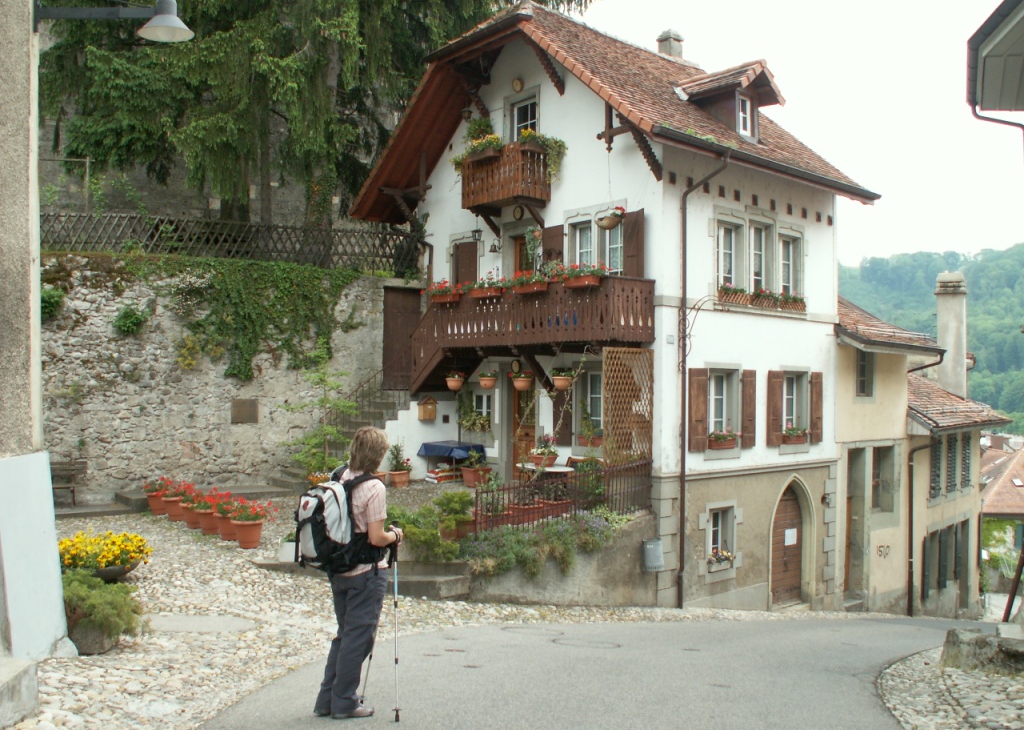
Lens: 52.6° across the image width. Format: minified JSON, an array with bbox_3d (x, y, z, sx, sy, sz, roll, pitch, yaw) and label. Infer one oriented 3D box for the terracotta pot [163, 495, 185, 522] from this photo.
[{"bbox_3d":[-4.647,2.003,14.300,0.385,0.330,0.385,0,-1,0],"label":"terracotta pot"}]

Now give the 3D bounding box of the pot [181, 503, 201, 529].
[{"bbox_3d":[-4.008,1.897,13.060,0.365,0.310,0.365,1,-1,-17],"label":"pot"}]

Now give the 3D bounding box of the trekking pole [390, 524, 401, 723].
[{"bbox_3d":[-0.650,1.447,5.820,0.050,1.130,0.050,-1,-2,0],"label":"trekking pole"}]

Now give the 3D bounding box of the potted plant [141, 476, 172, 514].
[{"bbox_3d":[-4.884,1.800,14.341,0.430,0.530,0.430,1,-1,-19],"label":"potted plant"}]

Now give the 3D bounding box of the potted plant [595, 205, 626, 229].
[{"bbox_3d":[1.490,-2.216,15.665,0.470,0.380,0.430,0,-1,5],"label":"potted plant"}]

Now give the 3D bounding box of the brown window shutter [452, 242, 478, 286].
[{"bbox_3d":[-0.931,-1.738,20.668,0.060,1.380,0.660,1,-2,-39],"label":"brown window shutter"}]

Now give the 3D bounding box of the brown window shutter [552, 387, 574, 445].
[{"bbox_3d":[0.907,0.766,18.237,0.050,1.360,0.510,1,-2,-39],"label":"brown window shutter"}]

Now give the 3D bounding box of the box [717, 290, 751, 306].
[{"bbox_3d":[3.860,-1.156,18.084,0.190,0.200,0.929,-1,-2,44],"label":"box"}]

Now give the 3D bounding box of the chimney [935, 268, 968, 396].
[{"bbox_3d":[12.324,-0.812,29.000,0.840,3.600,0.780,0,-1,28],"label":"chimney"}]

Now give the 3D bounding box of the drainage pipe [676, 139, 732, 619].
[{"bbox_3d":[3.084,0.286,16.637,0.989,7.300,0.140,-1,-2,44],"label":"drainage pipe"}]

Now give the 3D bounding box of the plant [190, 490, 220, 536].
[{"bbox_3d":[-3.552,1.704,12.150,0.400,0.545,0.400,0,-1,0],"label":"plant"}]

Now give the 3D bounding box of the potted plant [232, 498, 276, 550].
[{"bbox_3d":[-2.893,1.763,11.585,0.480,0.550,0.480,1,-1,-14],"label":"potted plant"}]

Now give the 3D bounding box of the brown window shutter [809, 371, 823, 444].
[{"bbox_3d":[5.890,0.828,20.027,0.050,1.370,0.470,-1,-2,44],"label":"brown window shutter"}]

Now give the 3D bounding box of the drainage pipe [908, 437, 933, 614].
[{"bbox_3d":[8.895,3.580,22.600,0.500,3.850,0.140,-1,-2,38],"label":"drainage pipe"}]

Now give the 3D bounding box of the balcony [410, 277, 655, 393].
[{"bbox_3d":[0.217,-0.417,18.502,1.142,1.826,5.622,1,-2,-39],"label":"balcony"}]

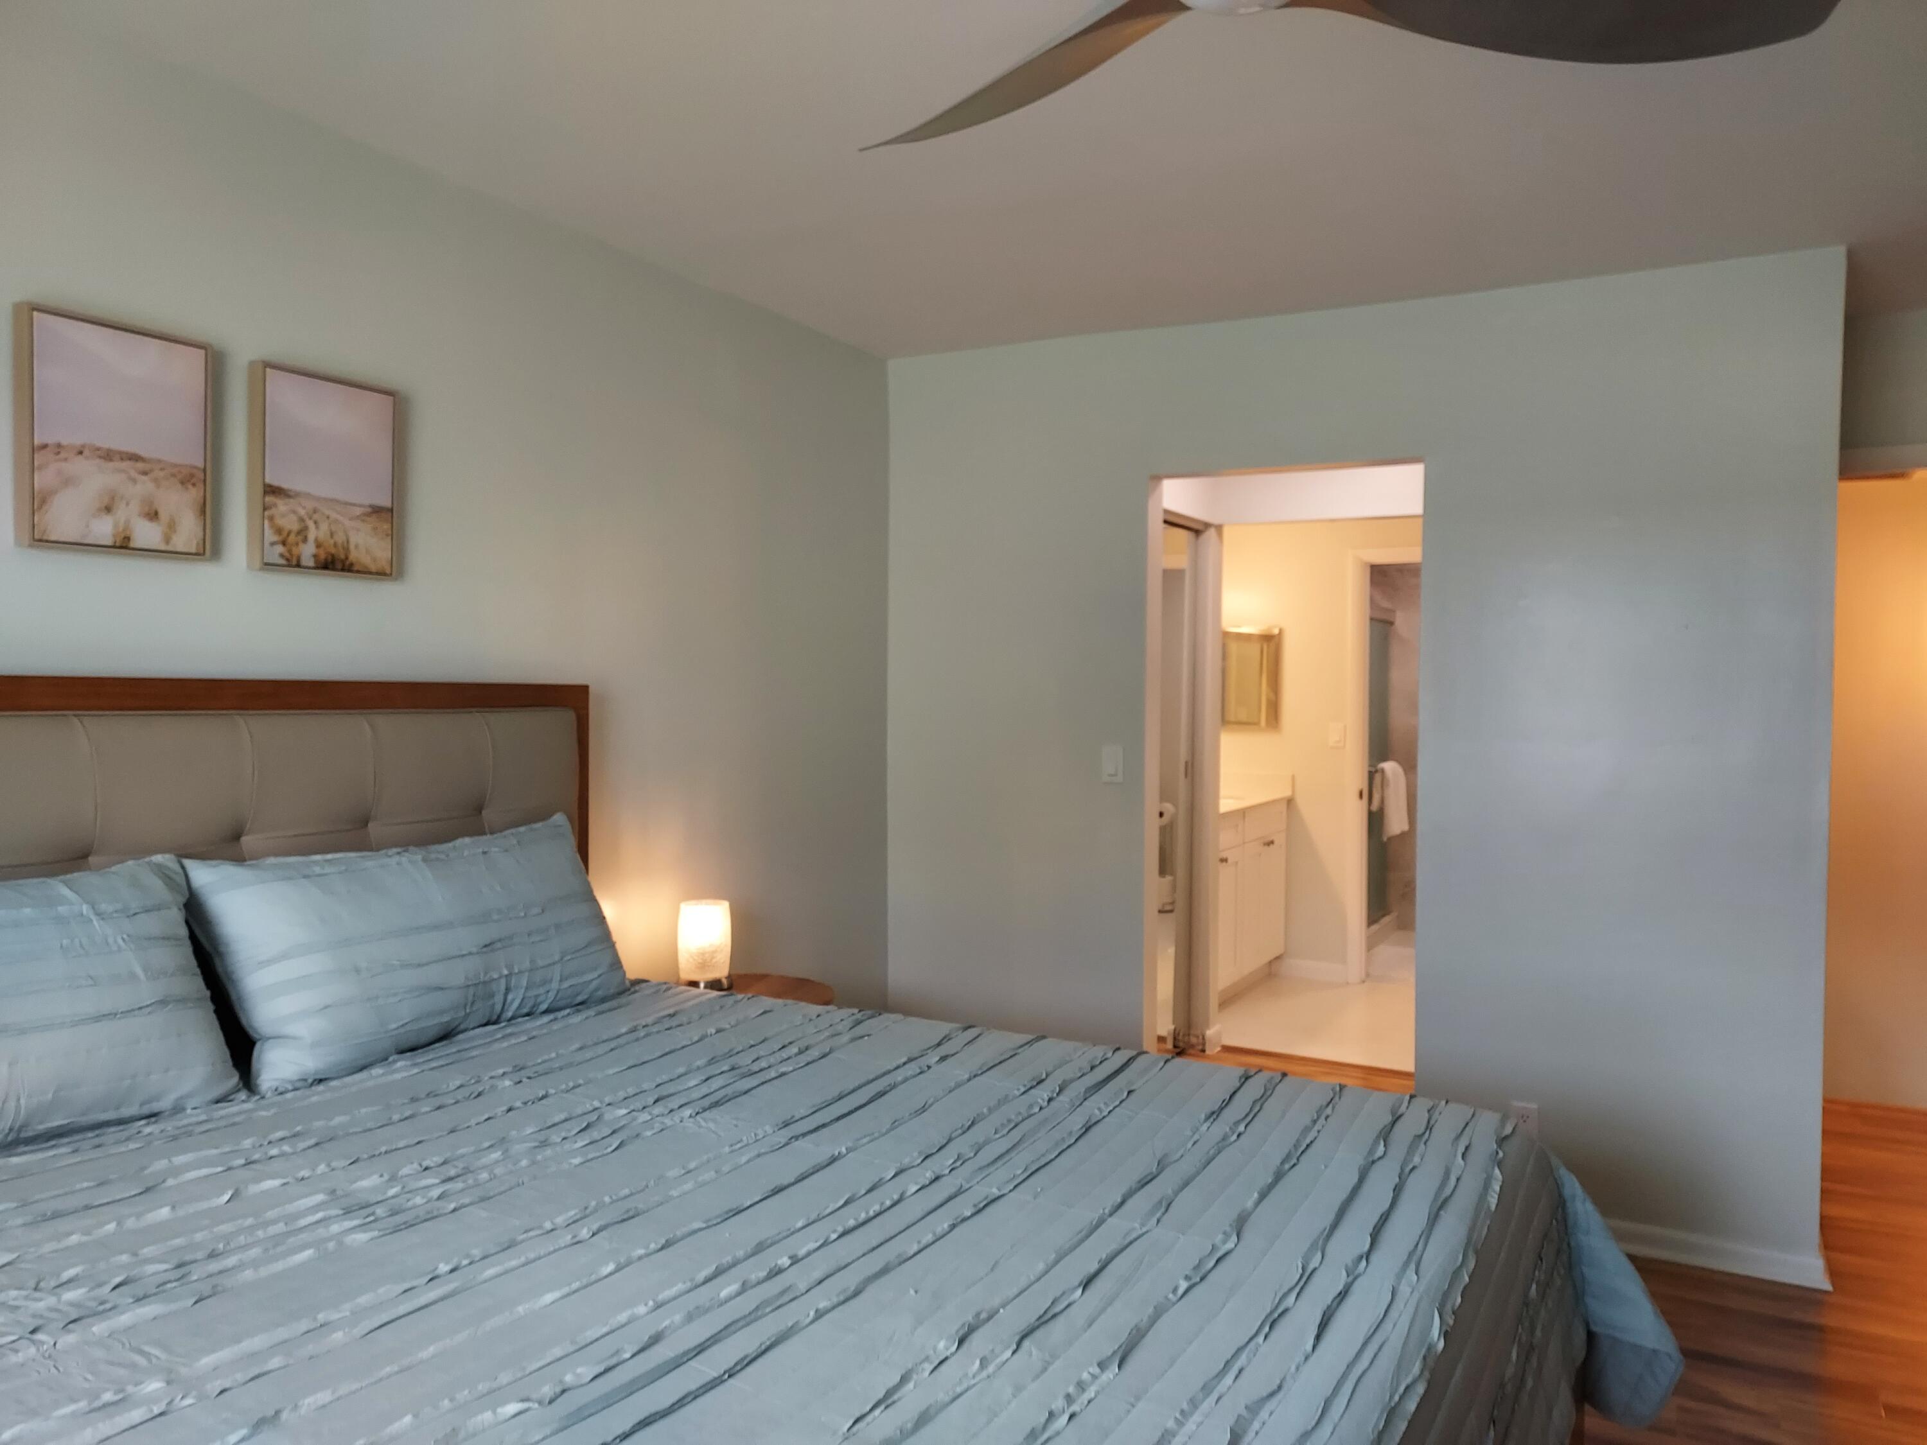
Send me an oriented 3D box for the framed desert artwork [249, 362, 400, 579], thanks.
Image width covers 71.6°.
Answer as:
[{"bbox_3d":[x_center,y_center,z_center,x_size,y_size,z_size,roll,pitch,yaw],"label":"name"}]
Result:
[{"bbox_3d":[-1.180,-0.453,2.481,0.040,0.363,0.286,1,2,28],"label":"framed desert artwork"}]

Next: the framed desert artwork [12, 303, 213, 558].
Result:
[{"bbox_3d":[-1.355,-0.452,2.145,0.040,0.363,0.286,1,2,28],"label":"framed desert artwork"}]

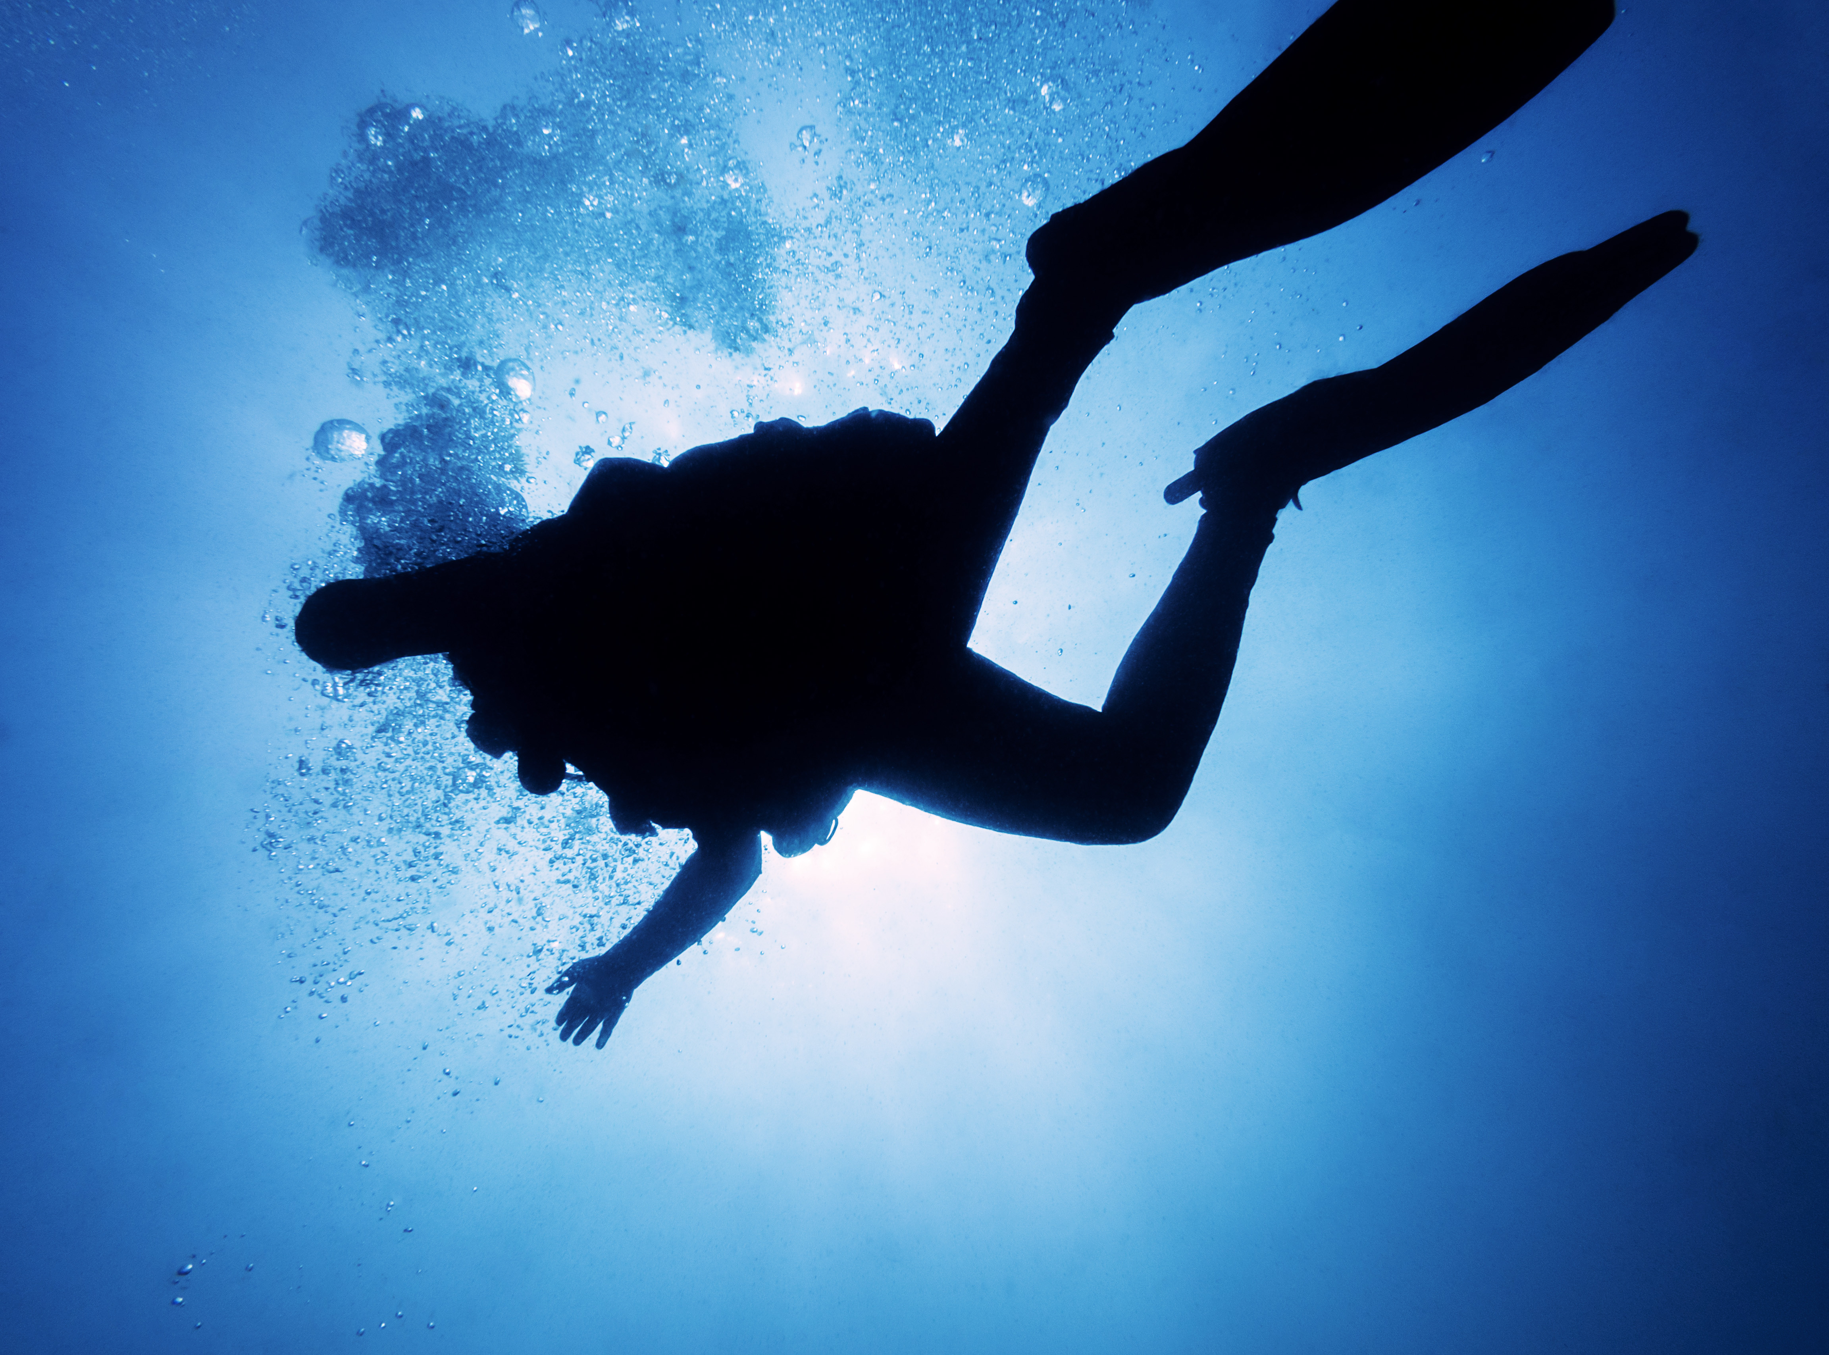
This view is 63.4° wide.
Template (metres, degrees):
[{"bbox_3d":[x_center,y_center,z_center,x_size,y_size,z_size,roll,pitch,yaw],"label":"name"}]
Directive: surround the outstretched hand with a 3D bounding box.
[{"bbox_3d":[-0.515,0.511,2.330,0.118,0.160,0.055,30,-18,0],"label":"outstretched hand"}]

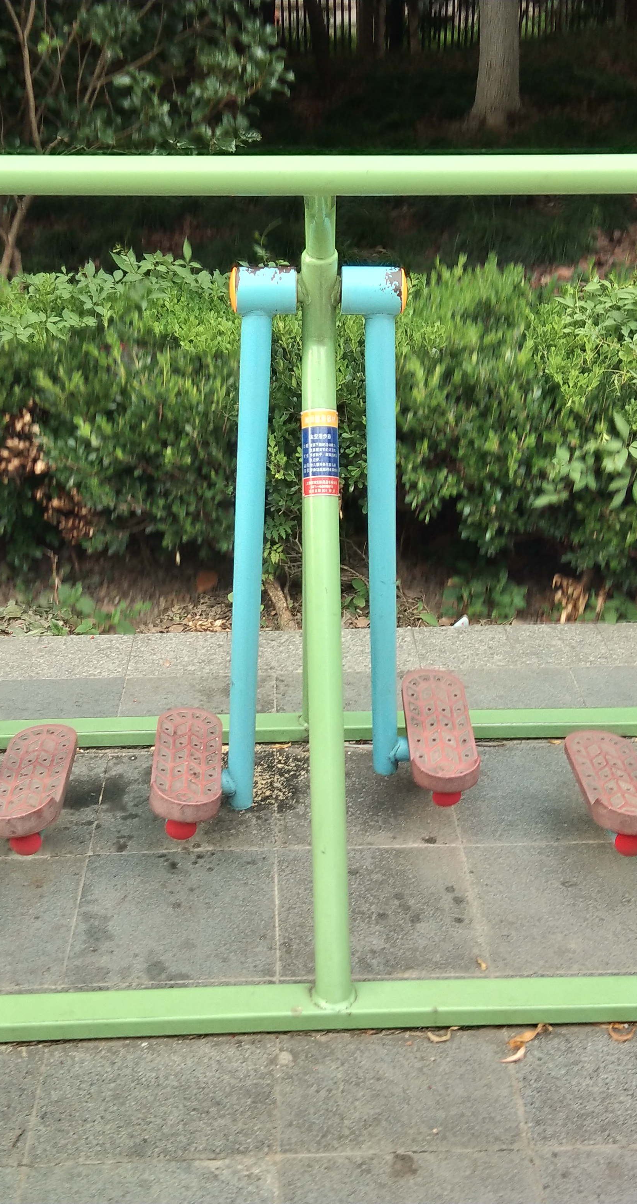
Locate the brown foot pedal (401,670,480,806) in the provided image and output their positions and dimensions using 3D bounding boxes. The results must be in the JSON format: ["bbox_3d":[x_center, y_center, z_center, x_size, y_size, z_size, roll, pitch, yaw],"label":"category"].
[{"bbox_3d":[0.250,0.277,2.993,0.138,0.085,0.383,-1,30,0],"label":"brown foot pedal"}]

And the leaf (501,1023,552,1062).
[{"bbox_3d":[0.337,0.713,2.344,0.039,0.015,0.122,16,29,34],"label":"leaf"}]

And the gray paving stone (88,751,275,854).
[{"bbox_3d":[-0.277,0.440,3.059,0.374,0.040,0.408,-1,24,-2],"label":"gray paving stone"}]

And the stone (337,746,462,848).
[{"bbox_3d":[0.098,0.436,3.095,0.373,0.040,0.405,-1,24,-1],"label":"stone"}]

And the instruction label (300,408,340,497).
[{"bbox_3d":[0.004,-0.249,2.404,0.061,0.146,0.024,-2,0,0],"label":"instruction label"}]

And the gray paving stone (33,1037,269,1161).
[{"bbox_3d":[-0.254,0.772,2.341,0.388,0.040,0.408,-1,23,-1],"label":"gray paving stone"}]

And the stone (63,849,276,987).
[{"bbox_3d":[-0.263,0.601,2.689,0.374,0.040,0.401,-1,24,-2],"label":"stone"}]

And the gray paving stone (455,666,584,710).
[{"bbox_3d":[0.464,0.268,3.491,0.390,0.040,0.407,-1,23,-1],"label":"gray paving stone"}]

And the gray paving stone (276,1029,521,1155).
[{"bbox_3d":[0.101,0.638,1.960,0.315,0.040,0.336,-1,24,-1],"label":"gray paving stone"}]

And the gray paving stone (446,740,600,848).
[{"bbox_3d":[0.476,0.429,3.114,0.390,0.040,0.408,-1,23,-1],"label":"gray paving stone"}]

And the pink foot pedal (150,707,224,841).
[{"bbox_3d":[-0.263,0.345,2.933,0.138,0.104,0.388,-2,27,-3],"label":"pink foot pedal"}]

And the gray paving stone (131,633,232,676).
[{"bbox_3d":[-0.360,0.153,3.720,0.251,0.040,0.259,-1,24,-2],"label":"gray paving stone"}]

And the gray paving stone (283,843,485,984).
[{"bbox_3d":[0.090,0.502,2.267,0.315,0.040,0.336,-1,24,-1],"label":"gray paving stone"}]

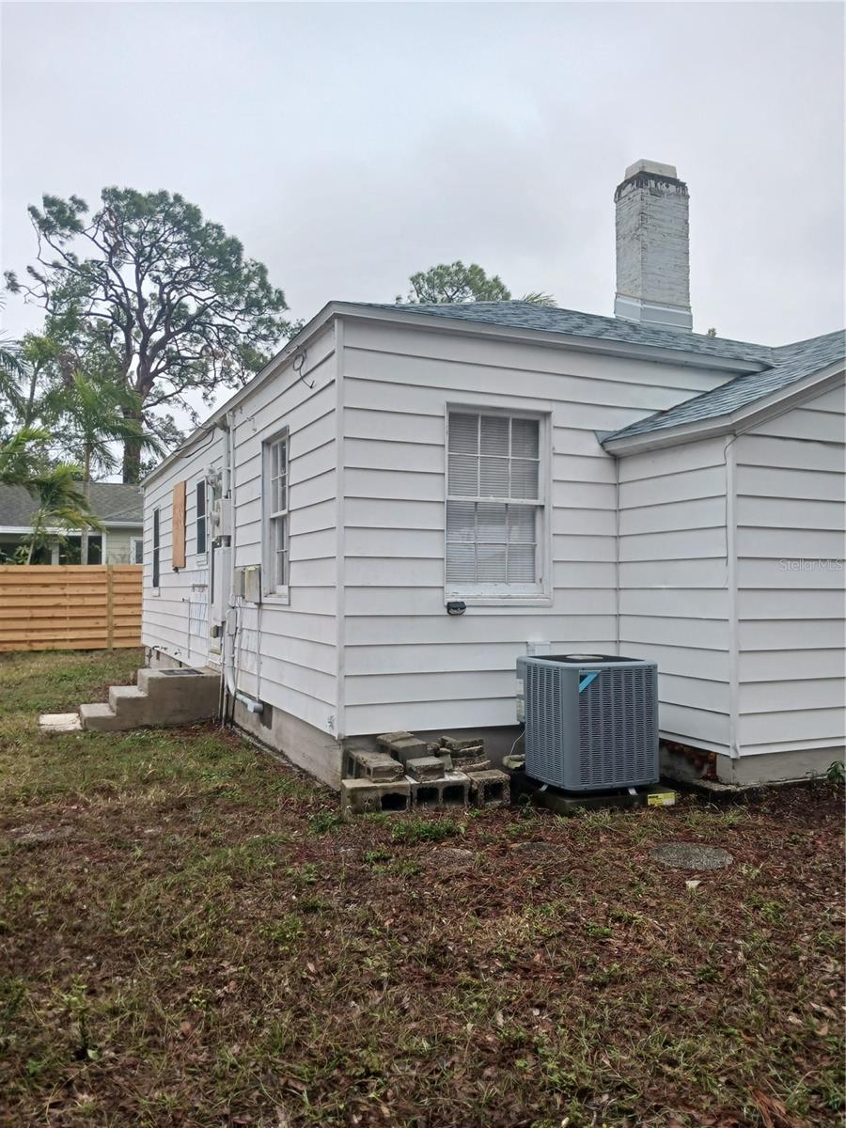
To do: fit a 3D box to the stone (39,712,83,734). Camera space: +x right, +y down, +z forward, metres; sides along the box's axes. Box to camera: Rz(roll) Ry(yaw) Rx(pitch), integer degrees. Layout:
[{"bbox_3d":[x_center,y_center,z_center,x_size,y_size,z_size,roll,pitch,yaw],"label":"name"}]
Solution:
[{"bbox_3d":[-3.809,1.689,9.251,0.415,0.060,1.080,1,-2,-24],"label":"stone"}]

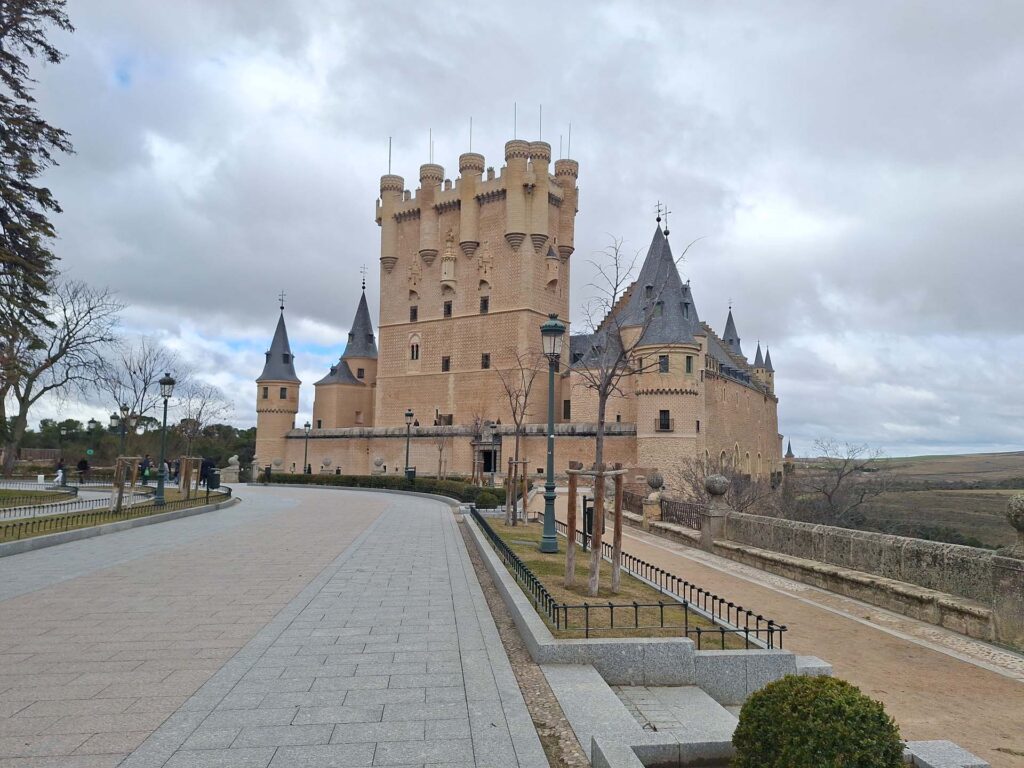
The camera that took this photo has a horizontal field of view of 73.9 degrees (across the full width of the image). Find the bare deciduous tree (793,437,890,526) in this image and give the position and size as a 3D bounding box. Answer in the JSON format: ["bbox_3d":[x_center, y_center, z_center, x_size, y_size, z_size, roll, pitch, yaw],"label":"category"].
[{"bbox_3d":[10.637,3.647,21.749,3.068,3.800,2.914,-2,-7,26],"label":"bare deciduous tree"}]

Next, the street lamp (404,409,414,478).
[{"bbox_3d":[-5.433,3.489,35.501,0.460,4.400,0.460,2,-6,-9],"label":"street lamp"}]

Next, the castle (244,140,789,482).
[{"bbox_3d":[8.164,-5.684,108.724,63.352,41.213,70.000,-3,-7,33],"label":"castle"}]

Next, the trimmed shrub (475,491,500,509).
[{"bbox_3d":[-0.837,3.922,23.008,0.850,0.640,0.850,1,-6,-2],"label":"trimmed shrub"}]

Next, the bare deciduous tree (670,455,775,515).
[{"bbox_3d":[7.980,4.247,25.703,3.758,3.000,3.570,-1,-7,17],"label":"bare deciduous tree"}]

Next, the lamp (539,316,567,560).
[{"bbox_3d":[0.734,0.863,12.625,0.460,4.400,0.460,0,-6,3],"label":"lamp"}]

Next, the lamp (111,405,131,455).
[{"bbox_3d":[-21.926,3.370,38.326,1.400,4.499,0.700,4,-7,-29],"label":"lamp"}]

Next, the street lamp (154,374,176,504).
[{"bbox_3d":[-11.490,1.830,22.461,0.460,4.400,0.460,4,-7,-27],"label":"street lamp"}]

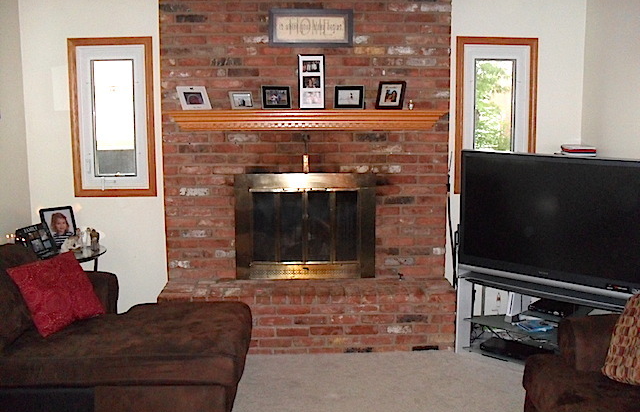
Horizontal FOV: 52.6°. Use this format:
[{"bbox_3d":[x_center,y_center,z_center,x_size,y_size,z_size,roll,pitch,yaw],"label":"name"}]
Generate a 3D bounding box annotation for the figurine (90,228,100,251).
[{"bbox_3d":[-1.466,0.223,4.215,0.060,0.137,0.050,-2,7,-16],"label":"figurine"}]

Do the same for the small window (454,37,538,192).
[{"bbox_3d":[1.264,-0.642,4.658,0.587,1.110,0.080,-1,7,-2],"label":"small window"}]

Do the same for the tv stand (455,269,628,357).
[{"bbox_3d":[1.420,0.719,3.885,1.100,0.500,0.450,6,9,43],"label":"tv stand"}]

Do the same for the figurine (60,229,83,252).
[{"bbox_3d":[-1.597,0.229,4.149,0.135,0.145,0.080,-2,7,-16],"label":"figurine"}]

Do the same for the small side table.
[{"bbox_3d":[-1.681,0.625,4.170,0.600,0.650,0.600,-1,7,-2],"label":"small side table"}]

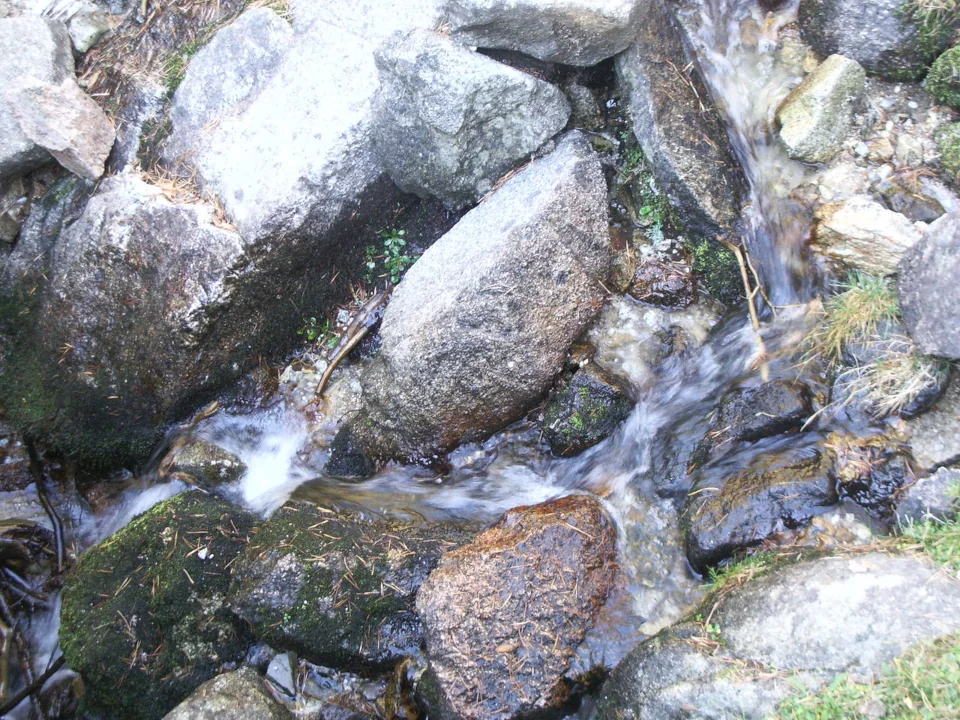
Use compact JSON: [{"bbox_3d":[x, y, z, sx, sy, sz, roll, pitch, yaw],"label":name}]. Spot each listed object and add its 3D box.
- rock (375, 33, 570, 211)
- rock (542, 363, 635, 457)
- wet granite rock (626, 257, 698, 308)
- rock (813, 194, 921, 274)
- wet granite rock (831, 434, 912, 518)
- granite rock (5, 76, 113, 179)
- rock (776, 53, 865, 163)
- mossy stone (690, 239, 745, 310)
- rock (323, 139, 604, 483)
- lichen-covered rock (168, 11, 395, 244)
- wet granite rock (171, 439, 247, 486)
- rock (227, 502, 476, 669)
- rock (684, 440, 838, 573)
[{"bbox_3d":[-0.014,-0.406,2.900,0.340,0.280,0.290,-3,44,-4],"label":"rock"},{"bbox_3d":[0.191,0.087,3.020,0.155,0.135,0.140,-13,43,-15],"label":"rock"},{"bbox_3d":[0.334,-0.142,3.160,0.125,0.075,0.100,-7,41,-8],"label":"wet granite rock"},{"bbox_3d":[0.713,-0.227,3.140,0.200,0.115,0.150,13,43,15],"label":"rock"},{"bbox_3d":[0.589,0.173,2.580,0.120,0.100,0.125,0,44,0],"label":"wet granite rock"},{"bbox_3d":[-0.781,-0.431,3.200,0.185,0.145,0.165,13,43,15],"label":"granite rock"},{"bbox_3d":[0.598,-0.443,3.020,0.130,0.140,0.210,18,47,18],"label":"rock"},{"bbox_3d":[0.435,-0.159,3.160,0.095,0.120,0.095,21,45,22],"label":"mossy stone"},{"bbox_3d":[-0.005,-0.095,3.050,0.300,0.350,0.650,29,67,29],"label":"rock"},{"bbox_3d":[-0.335,-0.392,2.900,0.380,0.340,0.340,-22,48,-21],"label":"lichen-covered rock"},{"bbox_3d":[-0.418,0.158,2.650,0.120,0.070,0.090,-3,44,-4],"label":"wet granite rock"},{"bbox_3d":[-0.185,0.327,2.480,0.365,0.190,0.260,0,44,0],"label":"rock"},{"bbox_3d":[0.417,0.217,2.550,0.240,0.150,0.170,-18,47,-18],"label":"rock"}]

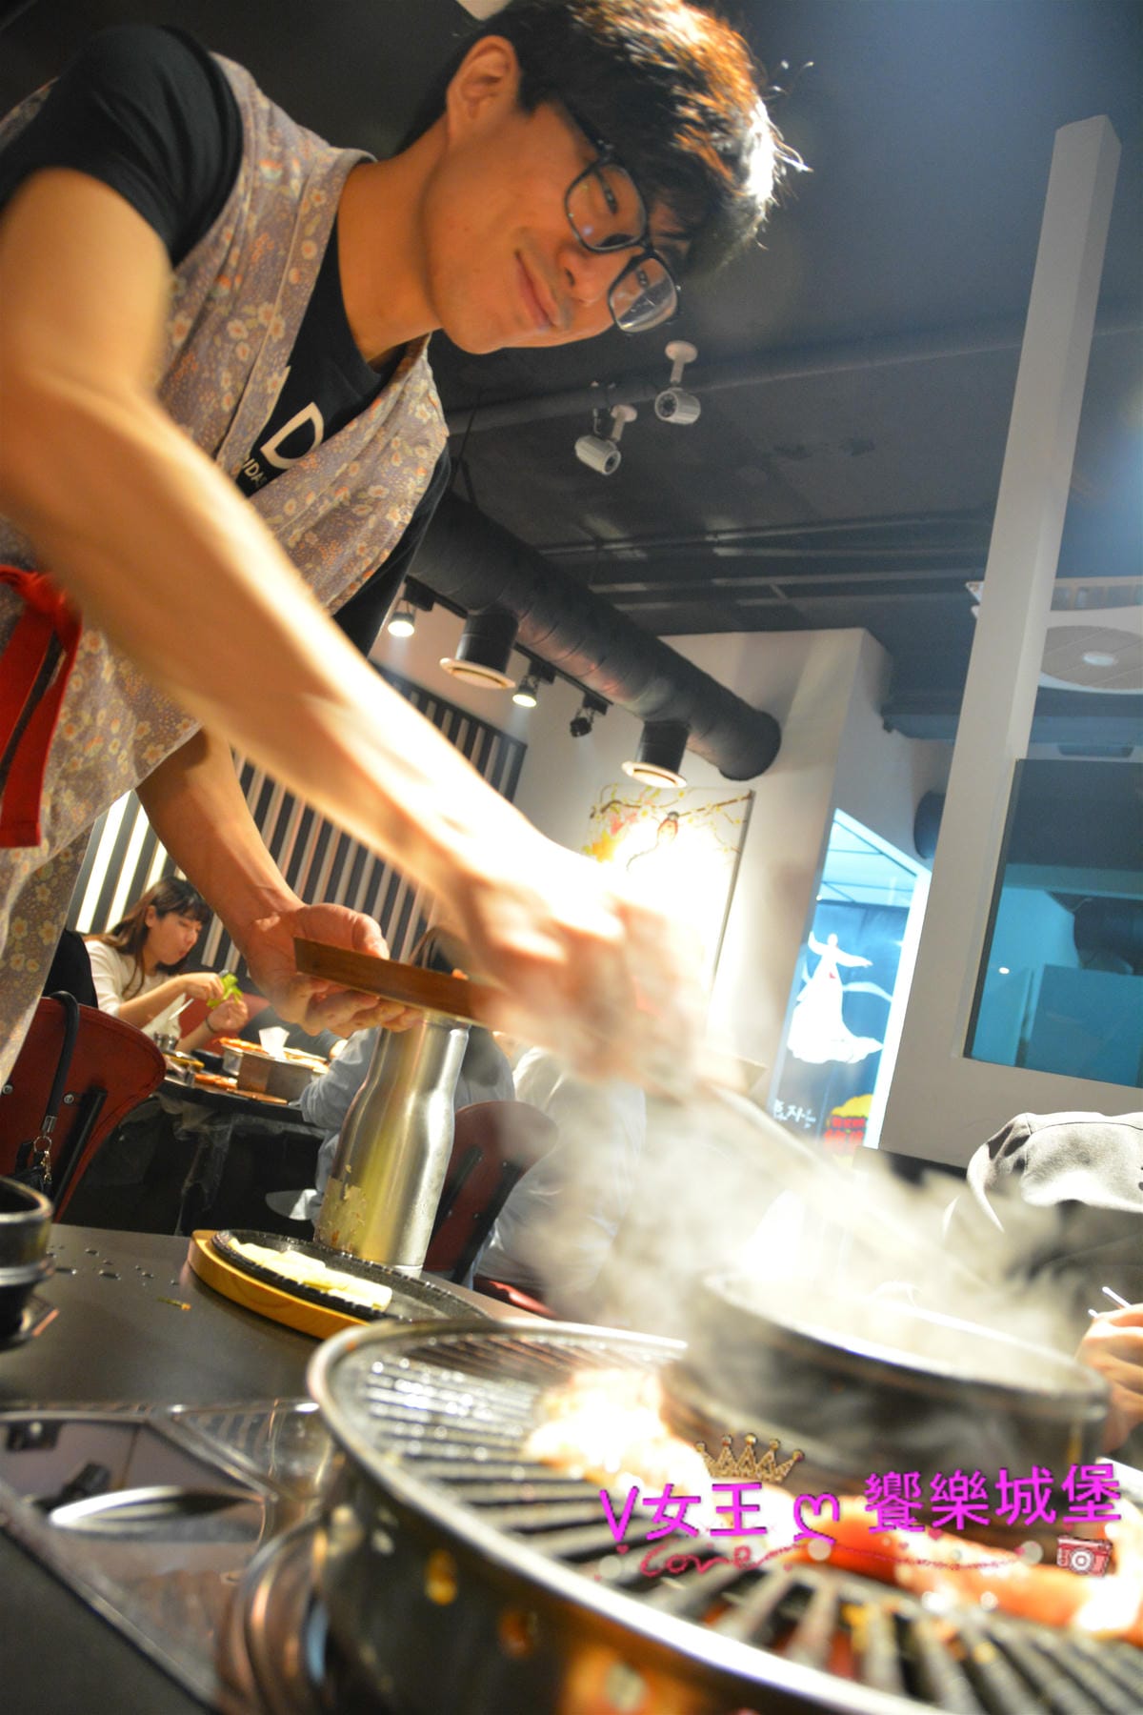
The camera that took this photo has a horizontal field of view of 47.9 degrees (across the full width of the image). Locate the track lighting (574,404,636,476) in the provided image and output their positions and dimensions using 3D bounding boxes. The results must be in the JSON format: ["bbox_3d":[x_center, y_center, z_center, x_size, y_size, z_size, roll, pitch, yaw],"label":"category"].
[{"bbox_3d":[0.098,-1.197,3.700,0.130,0.178,0.080,10,-10,18],"label":"track lighting"}]

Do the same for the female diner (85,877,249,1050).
[{"bbox_3d":[-1.146,0.635,3.251,0.720,1.207,0.520,8,-11,30],"label":"female diner"}]

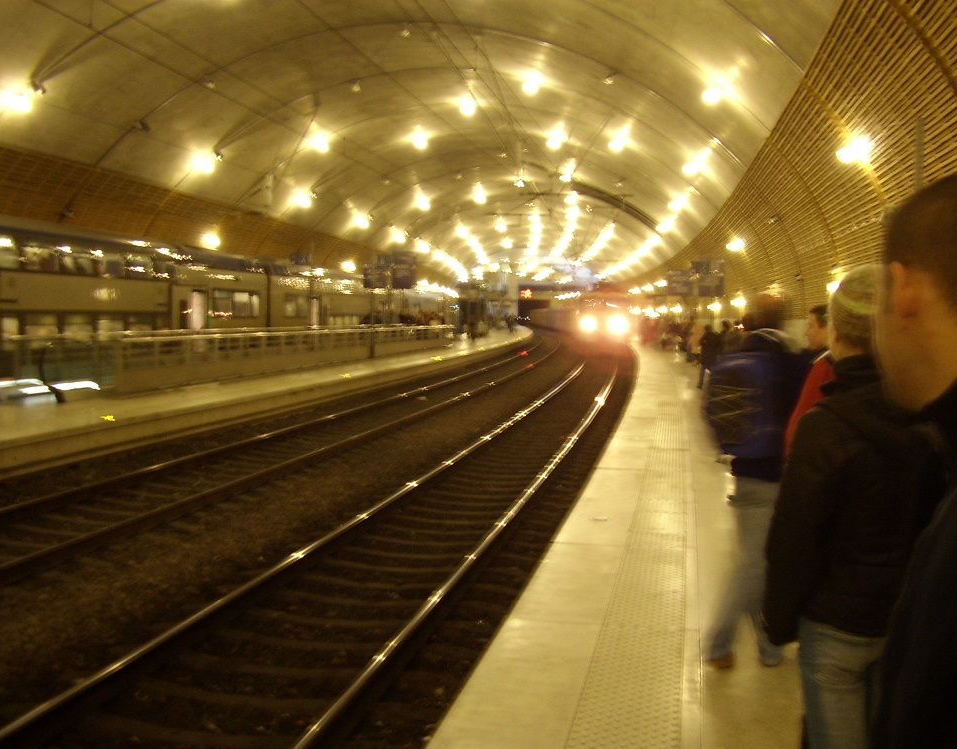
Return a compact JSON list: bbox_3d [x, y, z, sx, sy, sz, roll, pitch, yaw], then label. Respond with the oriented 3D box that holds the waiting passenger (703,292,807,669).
[{"bbox_3d":[1.380,0.538,4.152,0.520,1.790,0.600,2,4,5],"label":"waiting passenger"}]

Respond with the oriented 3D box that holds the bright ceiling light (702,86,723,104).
[{"bbox_3d":[5.217,-6.220,19.300,0.480,0.420,0.460,3,4,14],"label":"bright ceiling light"}]

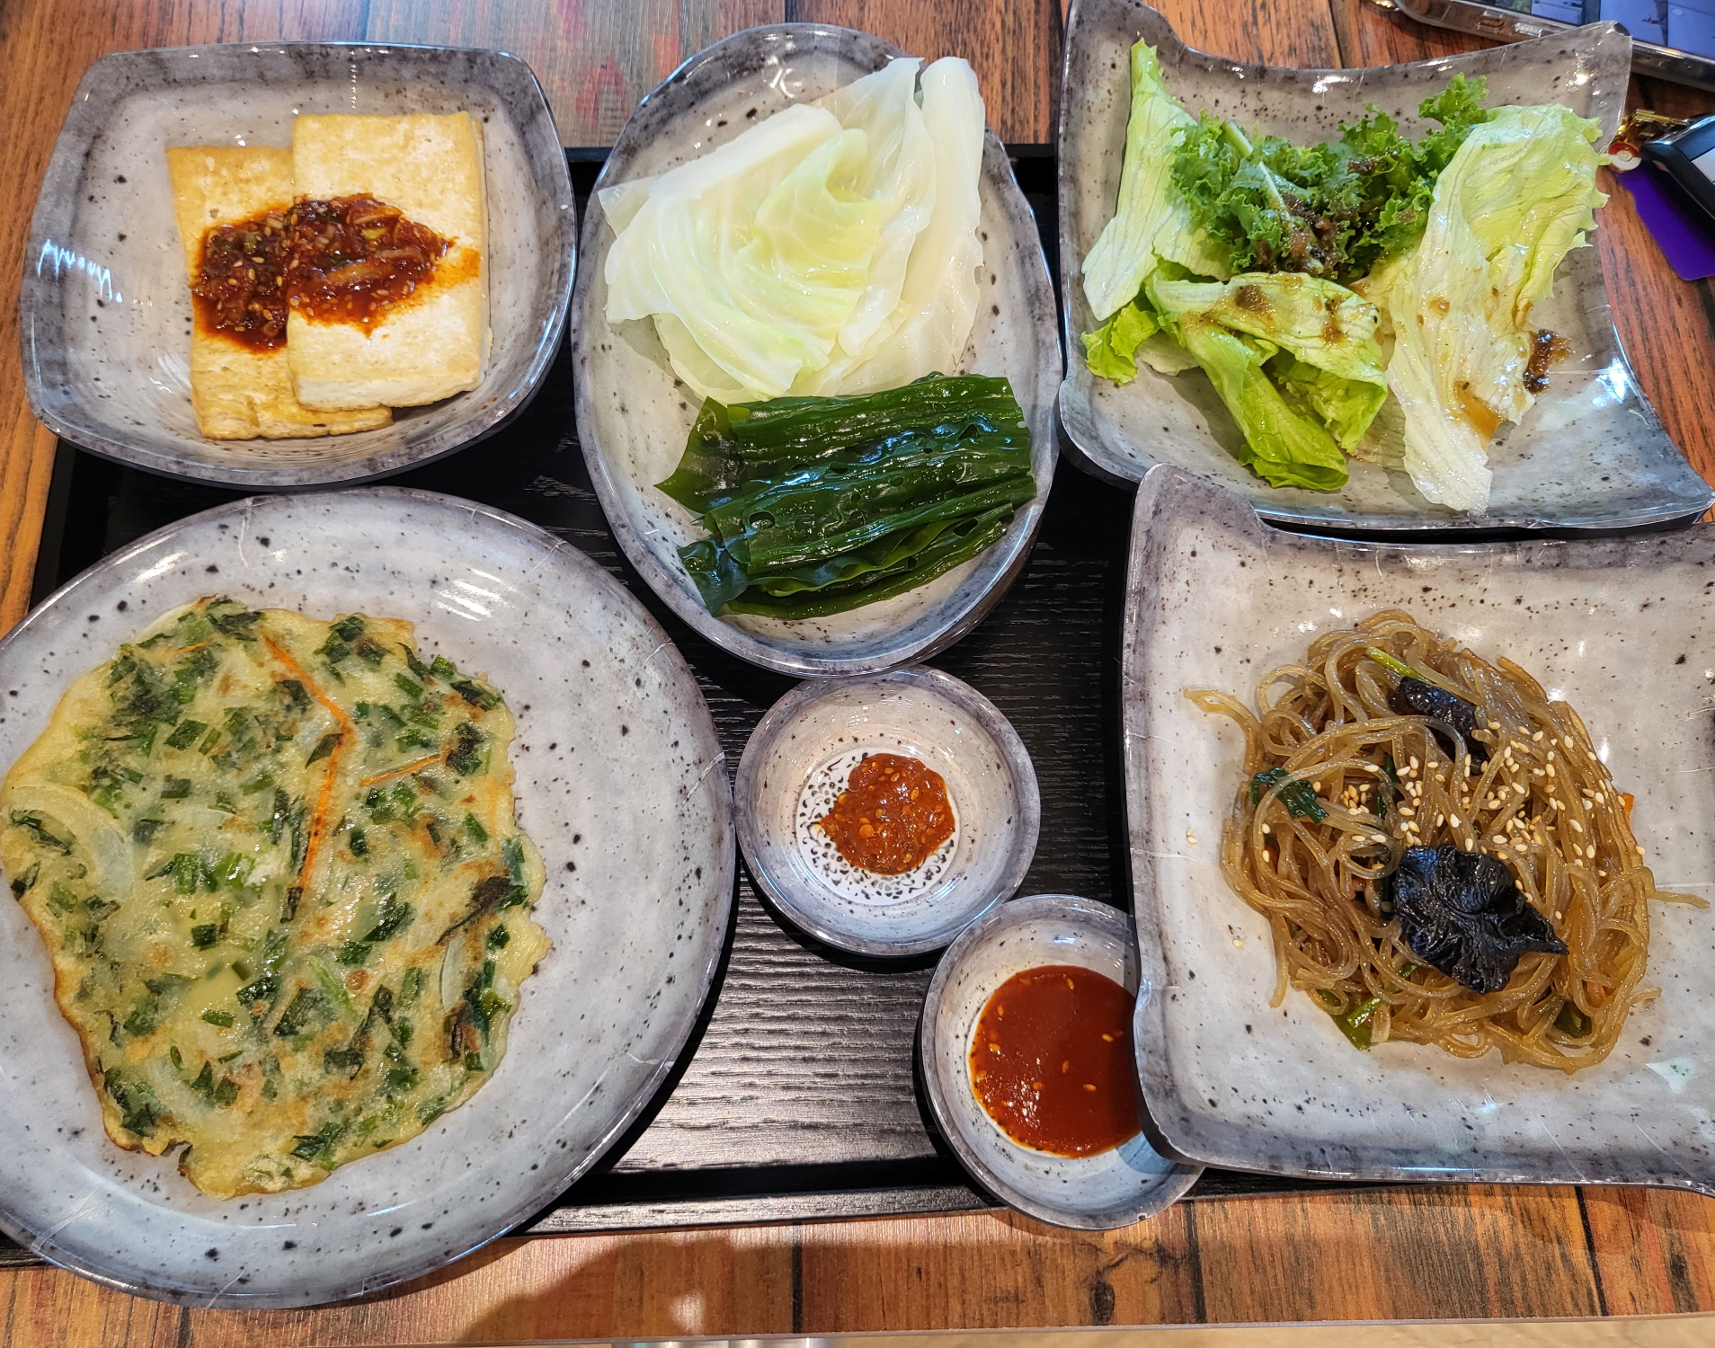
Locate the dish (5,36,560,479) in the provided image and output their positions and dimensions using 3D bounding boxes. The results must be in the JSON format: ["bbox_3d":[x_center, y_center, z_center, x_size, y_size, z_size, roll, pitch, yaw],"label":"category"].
[{"bbox_3d":[-0.177,-0.130,0.446,0.171,0.045,0.173,0,69,-3],"label":"dish"}]

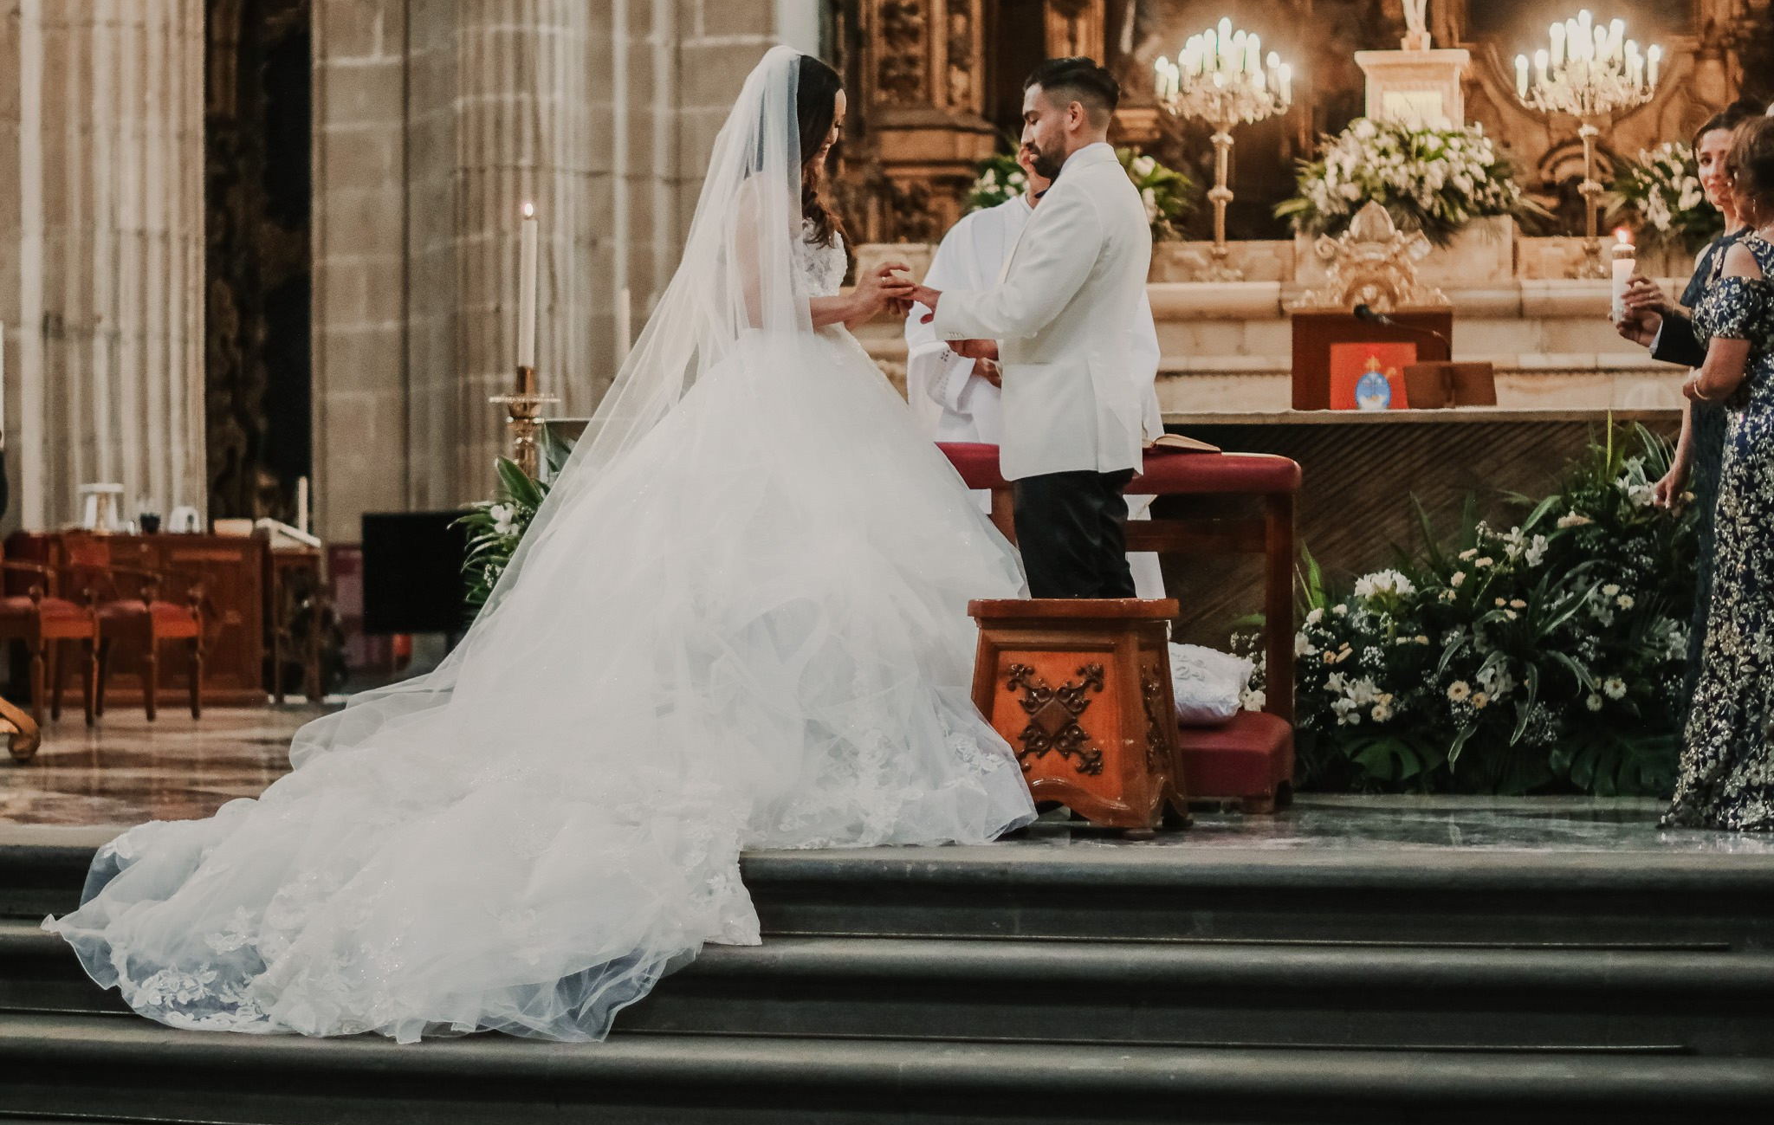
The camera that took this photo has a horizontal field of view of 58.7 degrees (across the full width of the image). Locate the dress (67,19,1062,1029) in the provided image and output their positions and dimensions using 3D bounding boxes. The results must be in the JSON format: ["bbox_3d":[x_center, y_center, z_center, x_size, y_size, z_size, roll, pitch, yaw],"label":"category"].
[{"bbox_3d":[-0.650,-0.162,3.383,1.900,2.000,1.350,0,-1,-4],"label":"dress"}]

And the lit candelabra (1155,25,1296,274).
[{"bbox_3d":[1.670,-2.041,7.790,0.680,1.290,0.680,0,-1,4],"label":"lit candelabra"}]

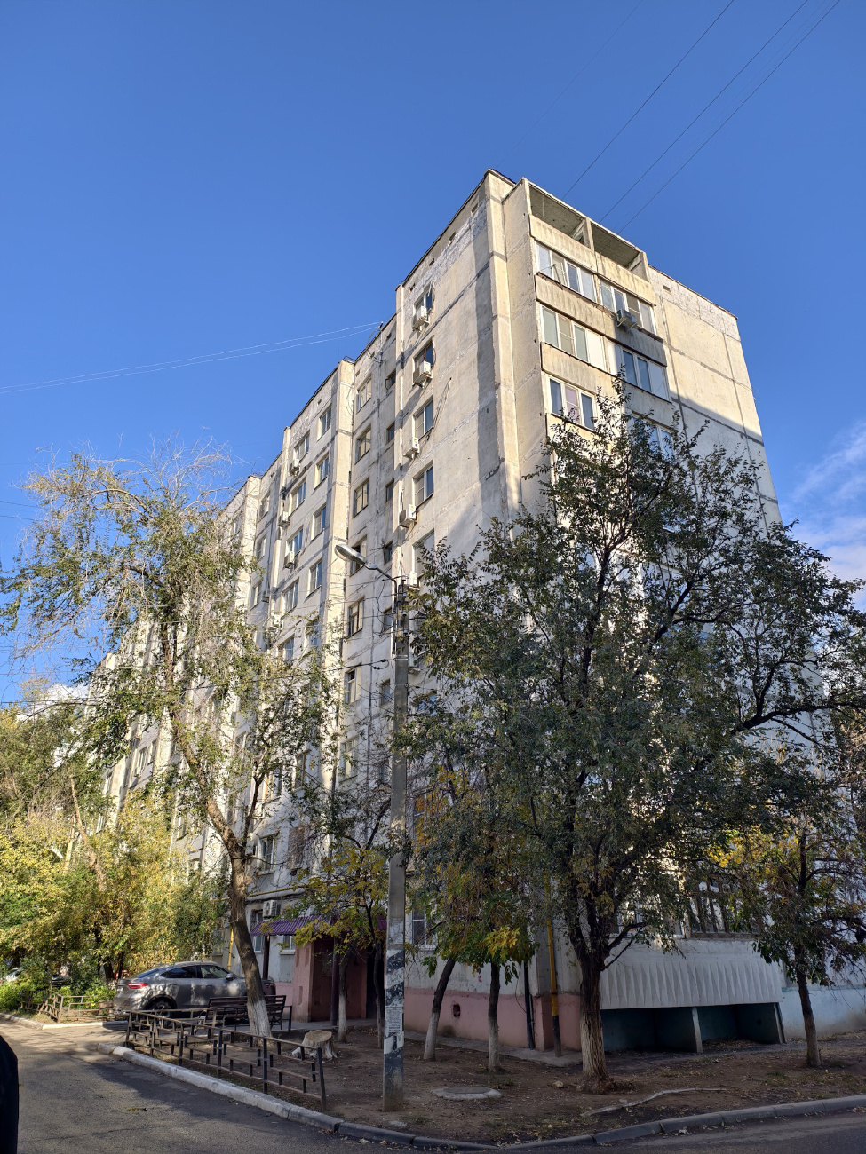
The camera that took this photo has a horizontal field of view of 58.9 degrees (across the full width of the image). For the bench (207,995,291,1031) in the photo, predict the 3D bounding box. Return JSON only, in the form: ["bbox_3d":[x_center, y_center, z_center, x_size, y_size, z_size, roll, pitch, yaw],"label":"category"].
[{"bbox_3d":[-4.940,11.449,20.065,2.195,0.840,0.570,22,-34,-37],"label":"bench"}]

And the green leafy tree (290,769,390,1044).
[{"bbox_3d":[-2.257,7.761,18.587,2.700,5.942,2.600,3,-27,-6],"label":"green leafy tree"}]

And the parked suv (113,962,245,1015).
[{"bbox_3d":[-7.121,12.573,23.260,4.630,1.650,1.880,16,-31,-31],"label":"parked suv"}]

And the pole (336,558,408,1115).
[{"bbox_3d":[-1.000,3.101,11.112,1.396,7.744,0.300,15,-30,-29],"label":"pole"}]

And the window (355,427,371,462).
[{"bbox_3d":[-3.053,-5.896,34.197,0.160,1.398,1.392,15,-30,-29],"label":"window"}]

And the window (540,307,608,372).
[{"bbox_3d":[4.513,-7.601,24.610,2.615,1.423,0.160,15,-30,-29],"label":"window"}]

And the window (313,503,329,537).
[{"bbox_3d":[-5.112,-2.477,34.813,0.160,1.440,1.427,15,-30,-29],"label":"window"}]

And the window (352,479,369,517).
[{"bbox_3d":[-3.014,-3.346,33.138,0.150,1.387,1.365,15,-30,-29],"label":"window"}]

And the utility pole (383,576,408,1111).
[{"bbox_3d":[-0.518,3.379,11.312,0.260,7.420,0.220,1,-26,-2],"label":"utility pole"}]

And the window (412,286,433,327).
[{"bbox_3d":[-0.305,-10.678,30.358,0.150,1.303,1.339,15,-30,-29],"label":"window"}]

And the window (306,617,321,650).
[{"bbox_3d":[-5.008,2.595,32.197,0.150,1.303,1.316,15,-30,-29],"label":"window"}]

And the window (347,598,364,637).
[{"bbox_3d":[-3.004,1.630,30.537,0.160,1.368,1.398,15,-30,-29],"label":"window"}]

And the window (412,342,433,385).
[{"bbox_3d":[-0.284,-8.090,29.061,0.150,1.314,1.316,15,-30,-29],"label":"window"}]

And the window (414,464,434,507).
[{"bbox_3d":[-0.282,-3.161,26.742,0.160,1.448,1.360,15,-30,-29],"label":"window"}]

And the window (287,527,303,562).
[{"bbox_3d":[-6.662,-1.473,37.031,0.160,1.358,1.993,15,-30,-29],"label":"window"}]

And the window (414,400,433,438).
[{"bbox_3d":[-0.313,-5.684,27.995,0.160,1.409,1.360,15,-30,-29],"label":"window"}]

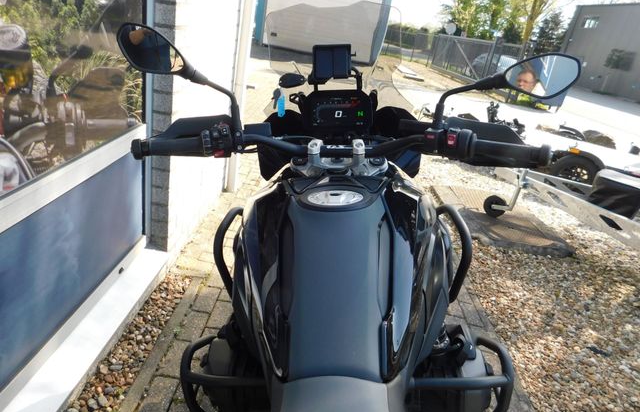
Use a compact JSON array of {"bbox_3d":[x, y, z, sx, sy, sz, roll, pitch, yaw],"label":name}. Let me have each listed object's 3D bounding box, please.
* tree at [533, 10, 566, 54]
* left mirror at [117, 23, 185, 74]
[{"bbox_3d":[24.990,-17.932,47.373,4.000,7.100,4.000,8,23,-6],"label":"tree"},{"bbox_3d":[-0.363,-0.337,0.910,0.138,0.102,0.050,-6,23,-11],"label":"left mirror"}]

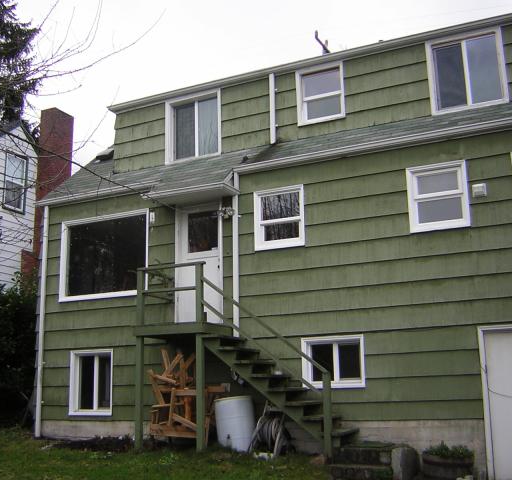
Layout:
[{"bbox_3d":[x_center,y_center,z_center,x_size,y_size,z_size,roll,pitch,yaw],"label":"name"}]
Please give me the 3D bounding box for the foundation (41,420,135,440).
[{"bbox_3d":[-3.004,3.382,11.889,2.080,0.310,0.180,-7,-14,23],"label":"foundation"}]

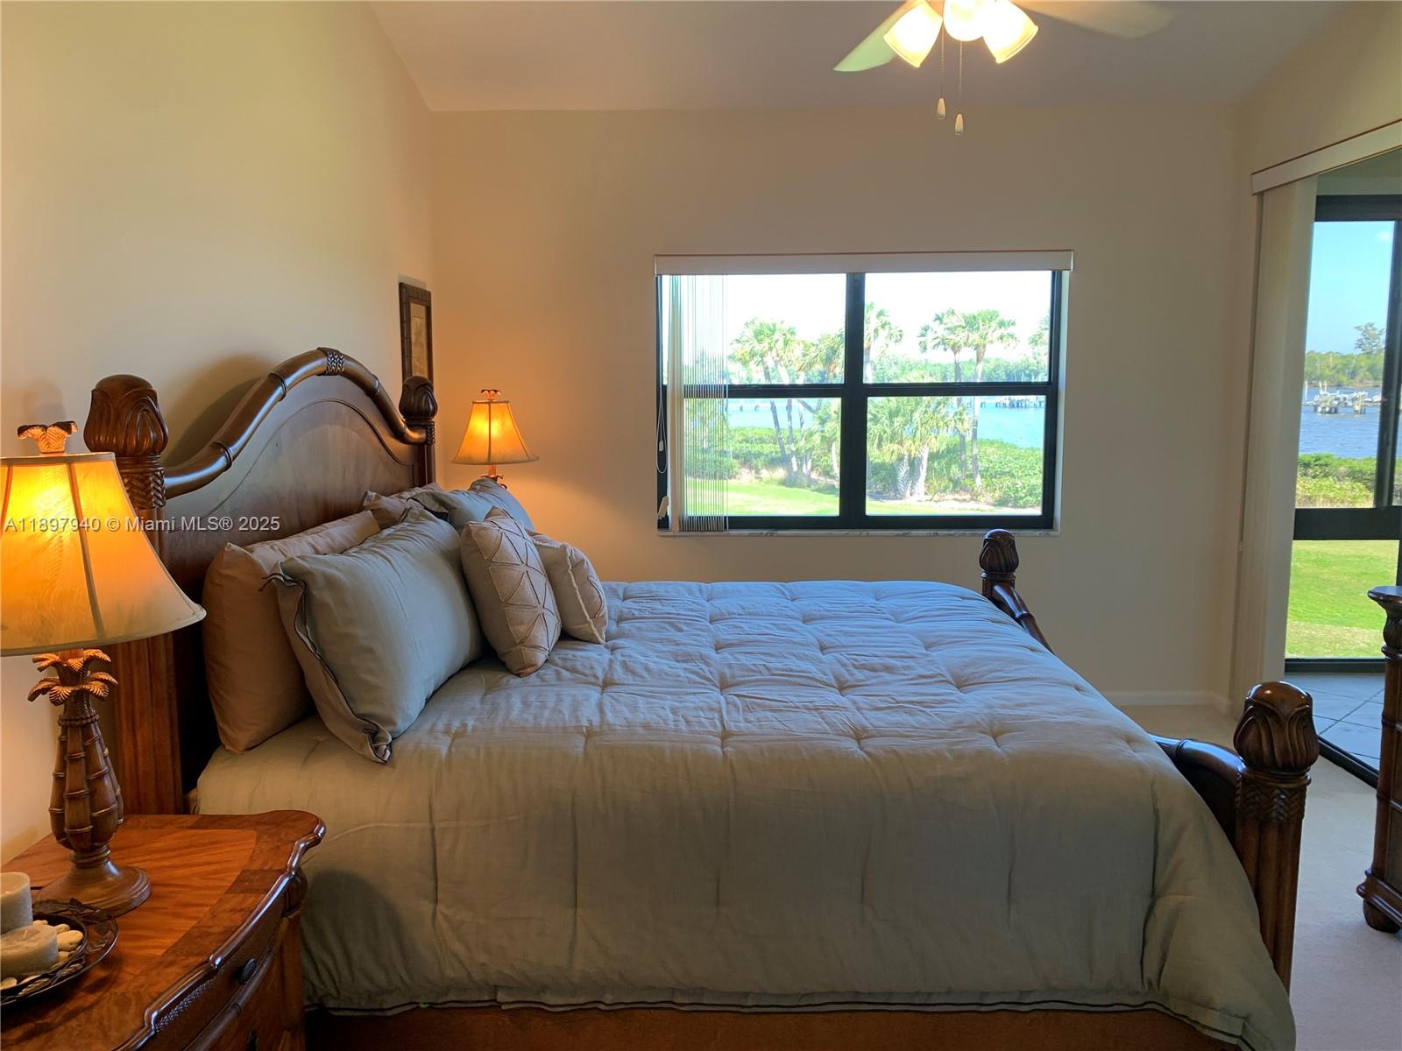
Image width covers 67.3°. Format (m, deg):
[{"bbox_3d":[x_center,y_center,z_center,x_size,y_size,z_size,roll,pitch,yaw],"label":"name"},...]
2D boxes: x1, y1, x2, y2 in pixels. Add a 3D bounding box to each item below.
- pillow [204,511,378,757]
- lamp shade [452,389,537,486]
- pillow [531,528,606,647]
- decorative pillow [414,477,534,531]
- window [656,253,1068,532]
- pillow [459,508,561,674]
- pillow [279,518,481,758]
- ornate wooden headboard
[{"bbox_3d":[-0.943,0.196,2.634,0.200,0.460,0.880,-7,8,2],"label":"pillow"},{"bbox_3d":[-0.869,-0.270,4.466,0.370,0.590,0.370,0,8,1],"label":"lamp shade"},{"bbox_3d":[-0.421,0.176,3.291,0.140,0.320,0.430,-22,15,-17],"label":"pillow"},{"bbox_3d":[-0.723,0.075,3.553,0.210,0.500,0.900,-27,7,4],"label":"decorative pillow"},{"bbox_3d":[0.736,-0.601,4.886,1.900,1.272,0.130,0,8,1],"label":"window"},{"bbox_3d":[-0.544,0.175,2.980,0.150,0.430,0.420,-25,7,4],"label":"pillow"},{"bbox_3d":[-0.748,0.215,2.634,0.210,0.500,0.920,-27,7,4],"label":"pillow"},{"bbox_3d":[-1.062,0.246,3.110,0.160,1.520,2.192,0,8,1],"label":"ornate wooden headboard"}]

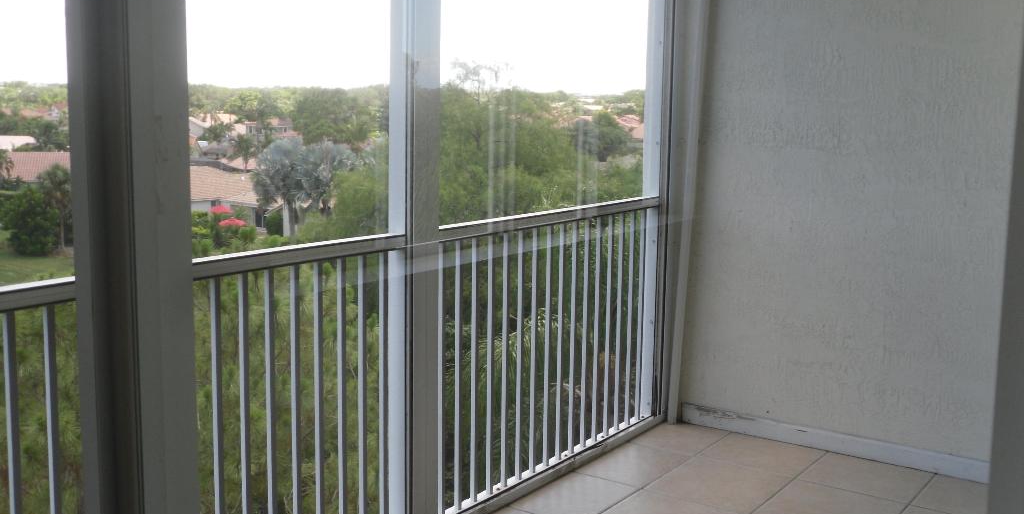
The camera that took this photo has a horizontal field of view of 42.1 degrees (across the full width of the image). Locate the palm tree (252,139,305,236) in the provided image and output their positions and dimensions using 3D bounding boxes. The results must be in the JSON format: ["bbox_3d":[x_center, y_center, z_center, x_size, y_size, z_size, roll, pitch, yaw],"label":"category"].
[{"bbox_3d":[-20.759,-6.107,118.598,4.700,8.700,4.700,-1,8,-10],"label":"palm tree"}]

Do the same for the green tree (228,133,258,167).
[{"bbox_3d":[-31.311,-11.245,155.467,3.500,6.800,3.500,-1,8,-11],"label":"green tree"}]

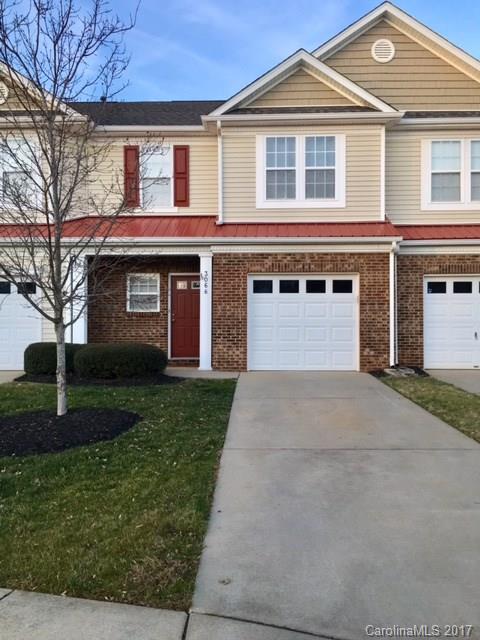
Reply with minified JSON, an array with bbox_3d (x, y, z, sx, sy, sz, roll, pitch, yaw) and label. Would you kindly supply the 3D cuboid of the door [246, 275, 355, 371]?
[{"bbox_3d":[1.410,0.055,12.000,2.470,2.140,0.090,0,1,3],"label":"door"}]

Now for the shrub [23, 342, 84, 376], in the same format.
[{"bbox_3d":[-3.960,0.810,11.750,1.450,0.680,1.100,0,1,3],"label":"shrub"}]

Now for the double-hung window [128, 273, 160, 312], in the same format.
[{"bbox_3d":[-2.390,-0.670,13.320,0.830,0.970,0.100,0,1,3],"label":"double-hung window"}]

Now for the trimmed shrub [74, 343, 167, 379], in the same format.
[{"bbox_3d":[-2.500,0.820,11.250,1.930,0.700,1.150,0,1,3],"label":"trimmed shrub"}]

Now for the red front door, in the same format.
[{"bbox_3d":[-1.240,-0.085,13.270,0.950,2.060,0.080,0,1,3],"label":"red front door"}]

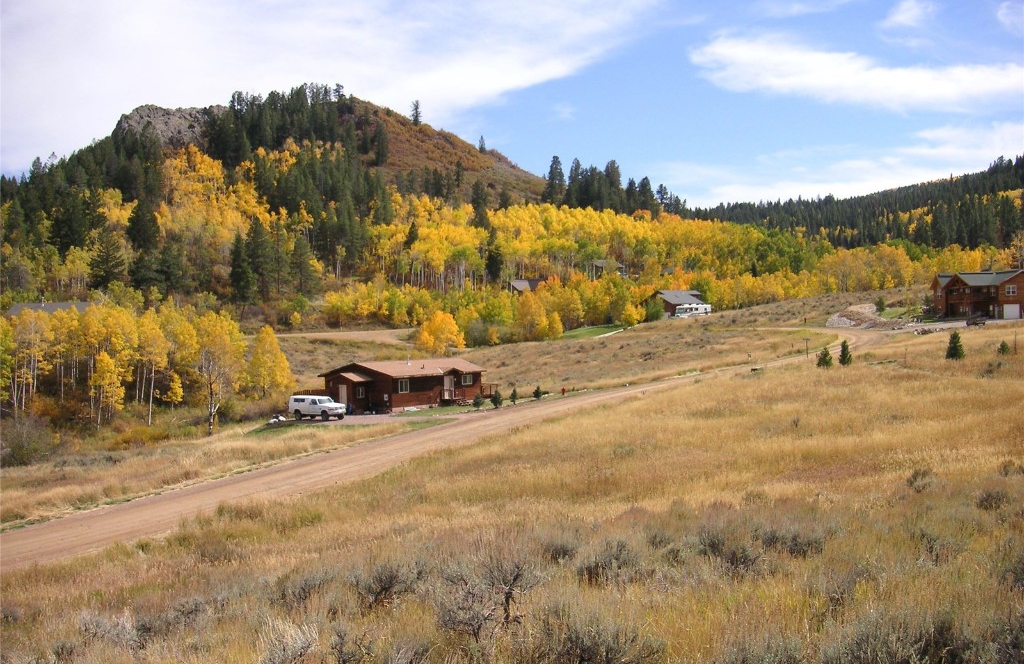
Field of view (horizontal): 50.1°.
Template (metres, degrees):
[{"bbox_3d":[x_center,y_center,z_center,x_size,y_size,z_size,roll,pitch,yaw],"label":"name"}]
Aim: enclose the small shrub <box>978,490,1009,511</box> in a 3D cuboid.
[{"bbox_3d":[8.350,2.916,19.000,0.573,0.399,0.544,0,0,0],"label":"small shrub"}]

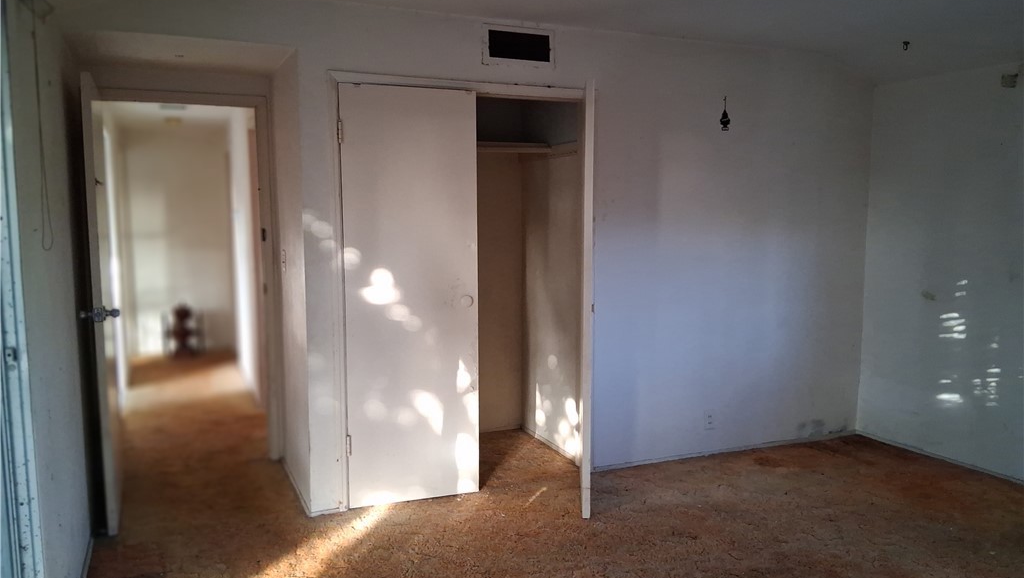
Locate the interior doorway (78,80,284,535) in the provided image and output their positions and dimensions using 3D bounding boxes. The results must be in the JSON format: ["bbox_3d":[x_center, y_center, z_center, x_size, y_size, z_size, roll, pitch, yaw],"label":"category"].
[{"bbox_3d":[-1.628,0.011,3.898,0.900,2.083,0.857,-2,6,-24],"label":"interior doorway"}]

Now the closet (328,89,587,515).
[{"bbox_3d":[-0.179,0.011,3.873,1.410,2.090,0.200,-3,6,-23],"label":"closet"}]

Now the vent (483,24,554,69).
[{"bbox_3d":[0.040,-1.219,3.872,0.403,0.199,0.040,-2,6,-24],"label":"vent"}]

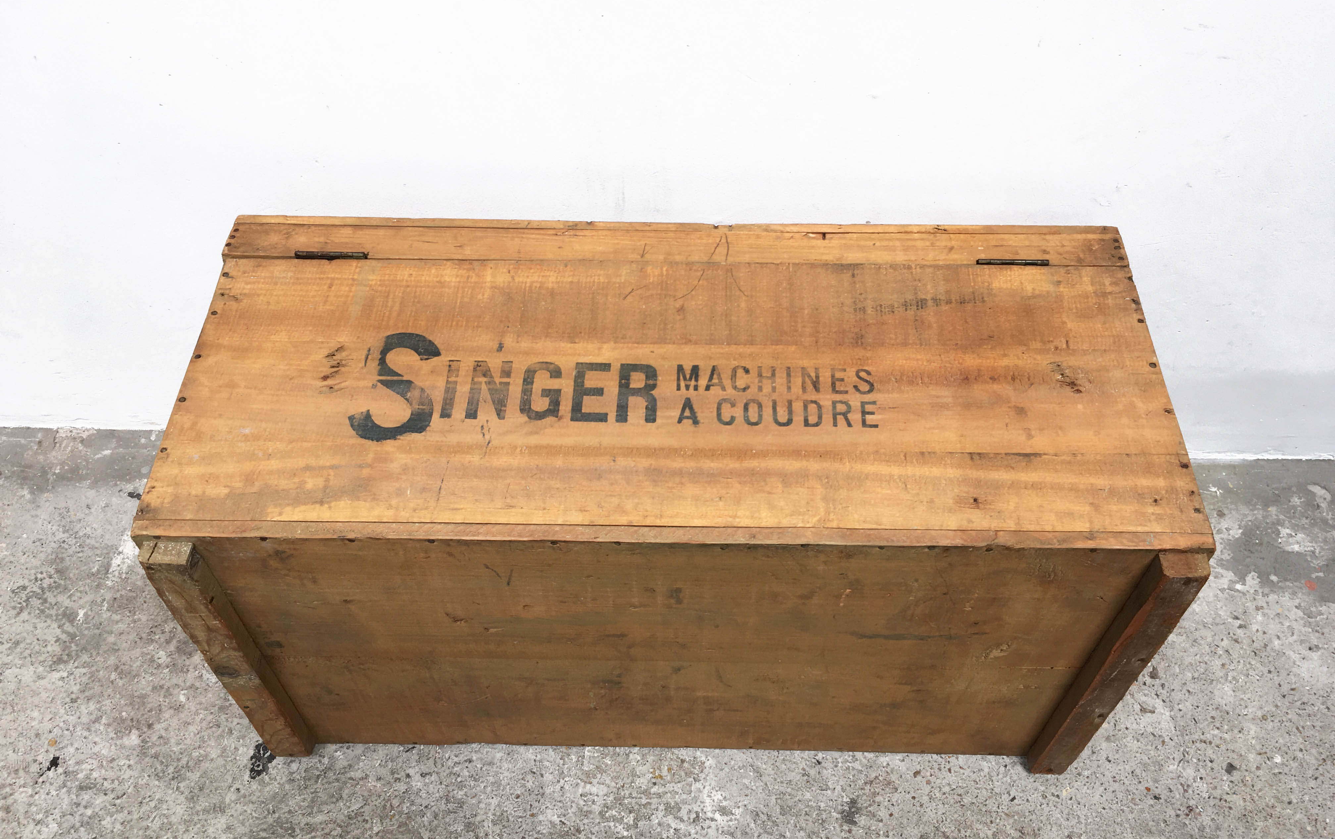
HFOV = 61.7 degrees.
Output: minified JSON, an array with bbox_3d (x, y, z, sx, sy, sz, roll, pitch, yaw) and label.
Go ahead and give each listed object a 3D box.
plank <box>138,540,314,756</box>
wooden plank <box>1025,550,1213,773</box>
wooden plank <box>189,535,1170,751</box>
[{"bbox_3d":[-0.442,0.256,1.159,0.044,0.455,0.021,1,52,0],"label":"plank"},{"bbox_3d":[0.452,0.268,1.154,0.040,0.455,0.021,1,52,0],"label":"wooden plank"},{"bbox_3d":[0.004,0.244,1.163,0.902,0.466,0.016,1,52,0],"label":"wooden plank"}]

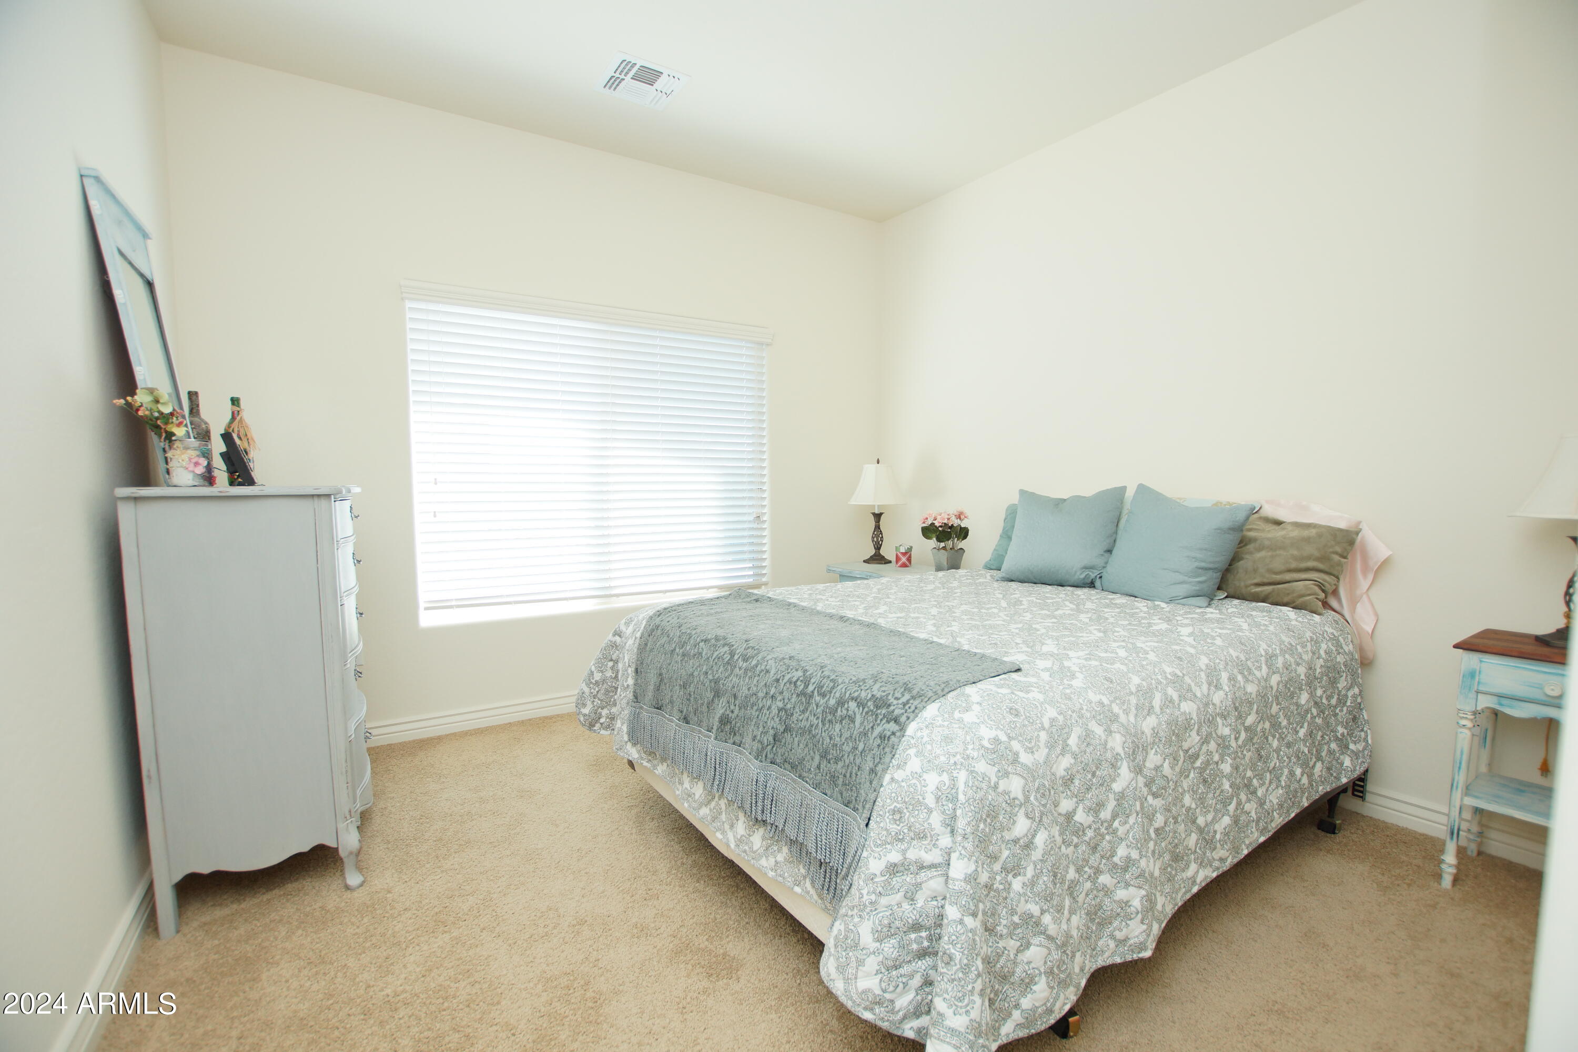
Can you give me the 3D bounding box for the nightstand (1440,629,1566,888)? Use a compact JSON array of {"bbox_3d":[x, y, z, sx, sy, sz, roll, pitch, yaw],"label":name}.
[{"bbox_3d":[2.073,0.677,1.770,0.345,0.714,0.390,-3,6,-33],"label":"nightstand"}]

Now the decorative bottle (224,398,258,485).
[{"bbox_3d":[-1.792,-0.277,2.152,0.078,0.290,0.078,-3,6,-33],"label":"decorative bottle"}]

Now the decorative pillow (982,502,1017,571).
[{"bbox_3d":[1.119,0.065,2.972,0.140,0.380,0.440,30,-12,-31],"label":"decorative pillow"}]

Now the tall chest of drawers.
[{"bbox_3d":[-1.625,0.442,2.085,0.500,1.161,0.878,-3,6,-33],"label":"tall chest of drawers"}]

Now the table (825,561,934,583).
[{"bbox_3d":[0.589,0.567,3.655,0.479,0.652,0.668,-3,6,-33],"label":"table"}]

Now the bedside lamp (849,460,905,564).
[{"bbox_3d":[0.527,-0.087,3.886,0.346,0.617,0.346,0,5,0],"label":"bedside lamp"}]

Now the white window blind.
[{"bbox_3d":[-0.885,-0.341,3.332,1.839,1.493,0.100,-3,6,-33],"label":"white window blind"}]

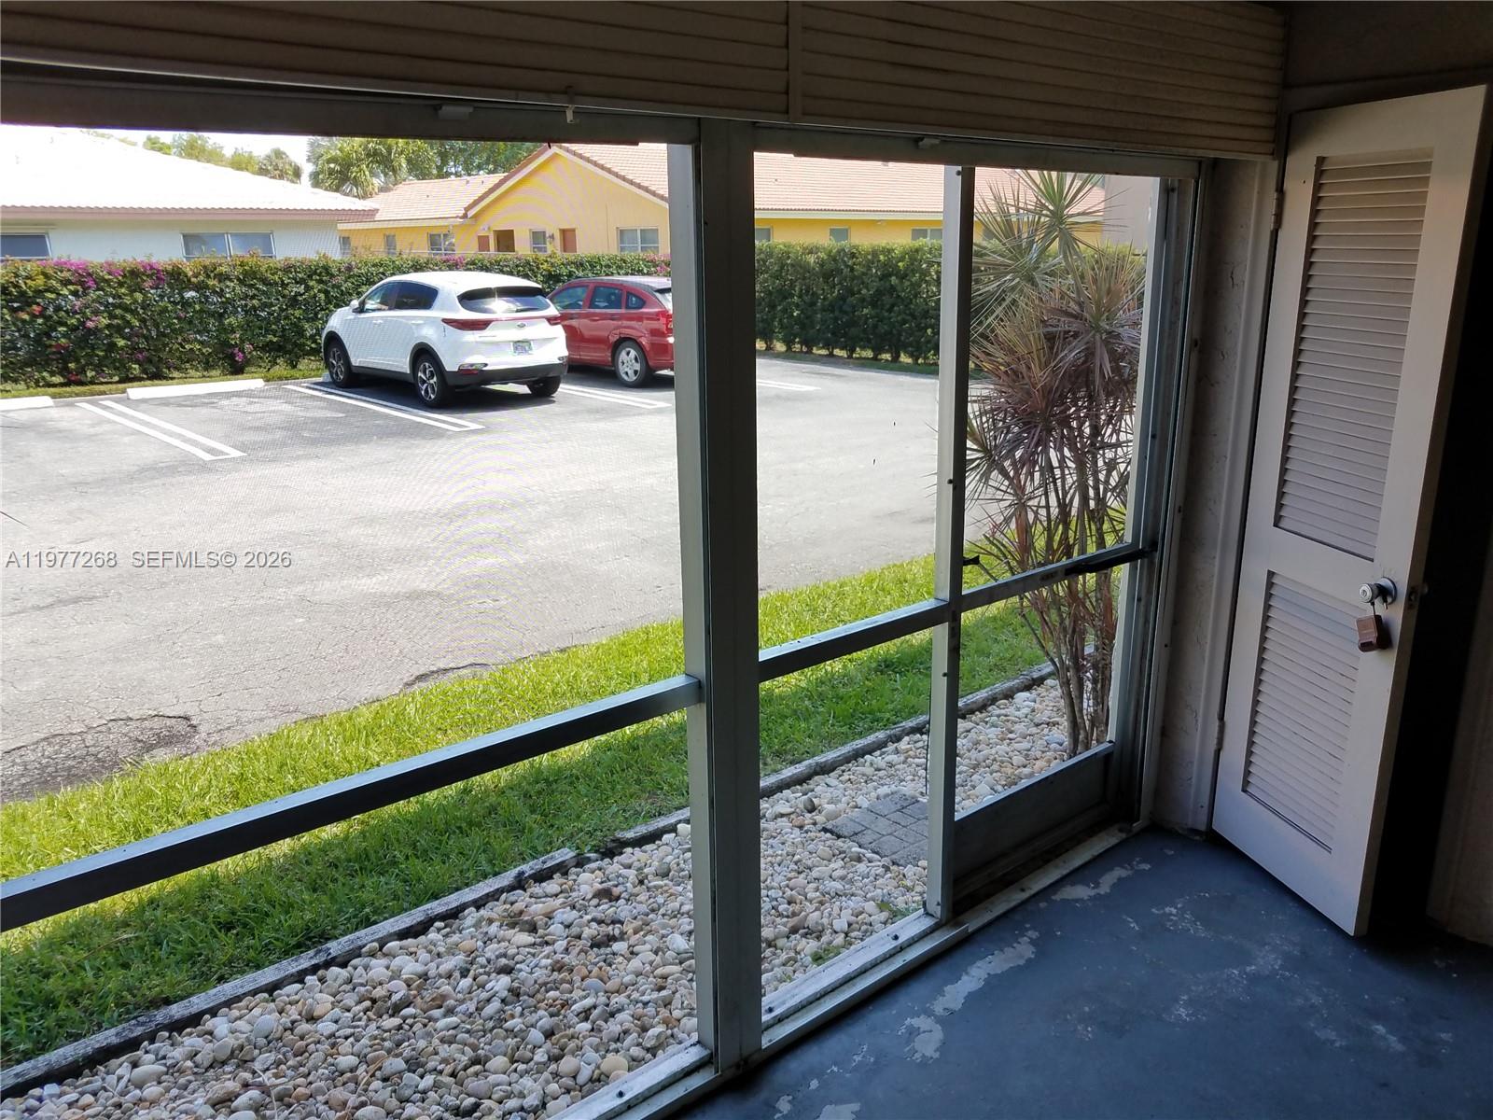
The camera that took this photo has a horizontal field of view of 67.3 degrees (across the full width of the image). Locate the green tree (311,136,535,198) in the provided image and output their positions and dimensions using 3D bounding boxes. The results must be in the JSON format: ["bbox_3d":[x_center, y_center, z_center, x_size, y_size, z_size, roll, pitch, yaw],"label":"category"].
[{"bbox_3d":[-16.122,-18.183,54.916,11.000,9.000,8.500,-5,17,-15],"label":"green tree"}]

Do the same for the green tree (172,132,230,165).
[{"bbox_3d":[-26.333,-16.714,53.605,3.600,7.018,3.600,-8,17,-24],"label":"green tree"}]

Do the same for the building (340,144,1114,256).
[{"bbox_3d":[-1.984,-14.746,49.674,25.500,4.900,31.000,-13,20,-38],"label":"building"}]

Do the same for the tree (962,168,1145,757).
[{"bbox_3d":[1.144,-0.350,4.154,0.950,2.279,0.950,4,17,15],"label":"tree"}]

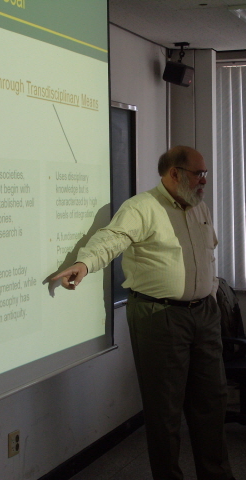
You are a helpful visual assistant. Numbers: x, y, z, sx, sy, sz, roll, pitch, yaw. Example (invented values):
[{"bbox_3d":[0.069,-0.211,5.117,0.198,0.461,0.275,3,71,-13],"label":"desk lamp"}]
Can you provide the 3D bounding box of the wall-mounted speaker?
[{"bbox_3d":[0.394,-1.178,6.580,0.146,0.138,0.195,17,9,20],"label":"wall-mounted speaker"}]

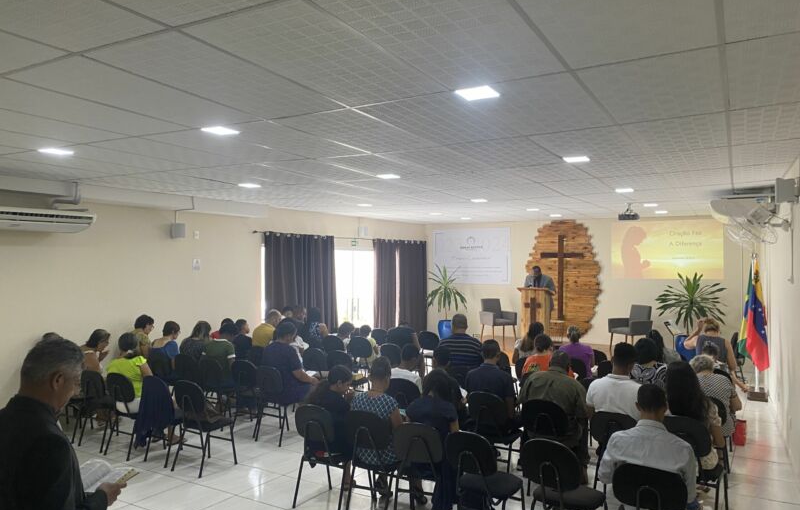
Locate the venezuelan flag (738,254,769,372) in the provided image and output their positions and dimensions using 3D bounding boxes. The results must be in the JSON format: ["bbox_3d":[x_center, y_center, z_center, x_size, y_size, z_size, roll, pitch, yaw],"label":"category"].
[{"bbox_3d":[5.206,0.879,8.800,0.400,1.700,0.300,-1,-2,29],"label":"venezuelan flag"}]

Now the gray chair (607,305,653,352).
[{"bbox_3d":[4.411,1.407,11.500,0.600,0.860,0.640,1,-1,-23],"label":"gray chair"}]

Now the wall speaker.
[{"bbox_3d":[-2.894,-0.314,7.850,0.140,0.220,0.190,-1,-2,43],"label":"wall speaker"}]

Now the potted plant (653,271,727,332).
[{"bbox_3d":[4.834,1.023,10.000,1.100,1.500,1.100,-1,-2,29],"label":"potted plant"}]

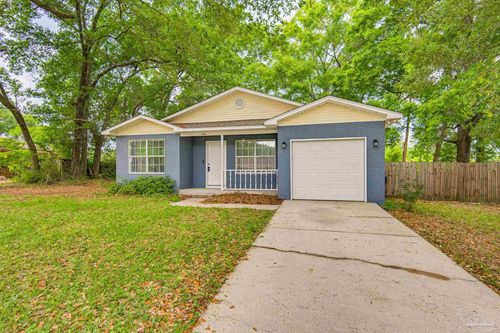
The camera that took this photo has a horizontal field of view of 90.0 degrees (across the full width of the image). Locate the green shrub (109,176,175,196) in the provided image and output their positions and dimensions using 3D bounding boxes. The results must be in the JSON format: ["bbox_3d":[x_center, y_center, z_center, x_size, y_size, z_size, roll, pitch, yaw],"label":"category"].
[{"bbox_3d":[-4.669,0.907,10.600,3.050,0.820,0.900,0,0,15],"label":"green shrub"}]

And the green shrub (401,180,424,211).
[{"bbox_3d":[4.880,0.885,7.500,0.650,0.880,0.620,0,0,15],"label":"green shrub"}]

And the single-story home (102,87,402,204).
[{"bbox_3d":[0.358,-1.084,14.580,12.150,4.860,10.500,0,0,15],"label":"single-story home"}]

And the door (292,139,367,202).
[{"bbox_3d":[2.742,0.144,8.828,2.500,2.170,0.120,0,0,15],"label":"door"}]

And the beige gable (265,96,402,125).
[{"bbox_3d":[2.732,-1.932,8.654,4.480,0.950,0.450,0,0,15],"label":"beige gable"}]

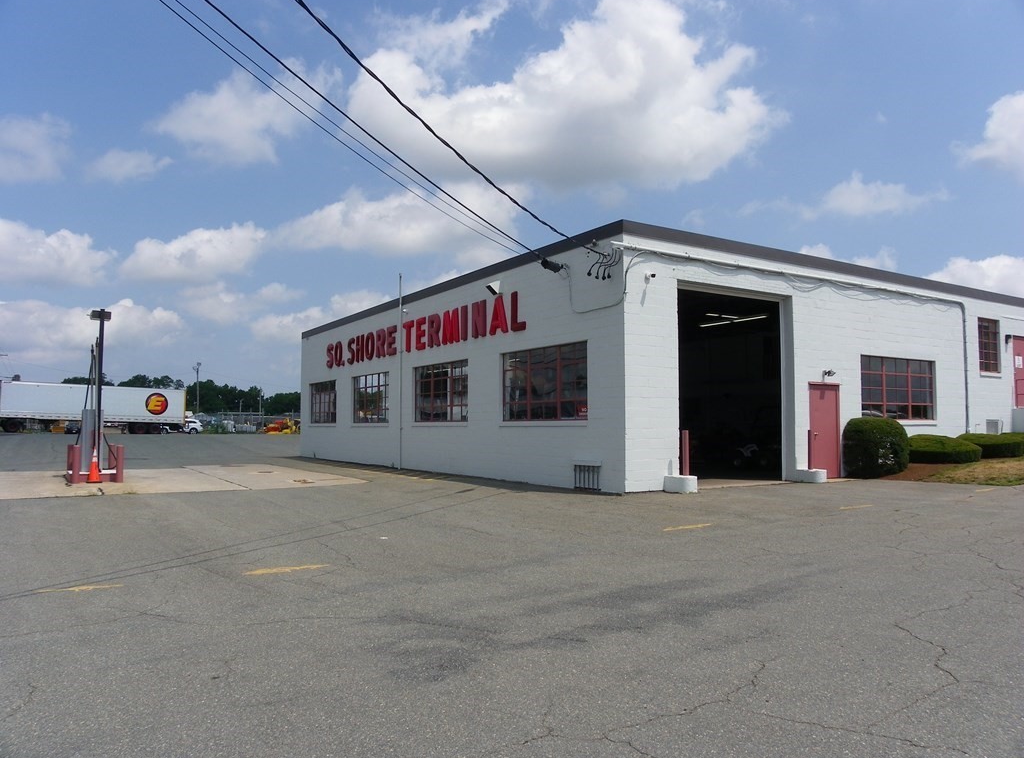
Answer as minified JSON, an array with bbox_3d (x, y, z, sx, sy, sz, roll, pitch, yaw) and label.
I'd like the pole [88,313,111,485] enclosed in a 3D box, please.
[{"bbox_3d":[-9.250,0.350,17.235,0.450,3.787,0.520,2,-4,-32],"label":"pole"}]

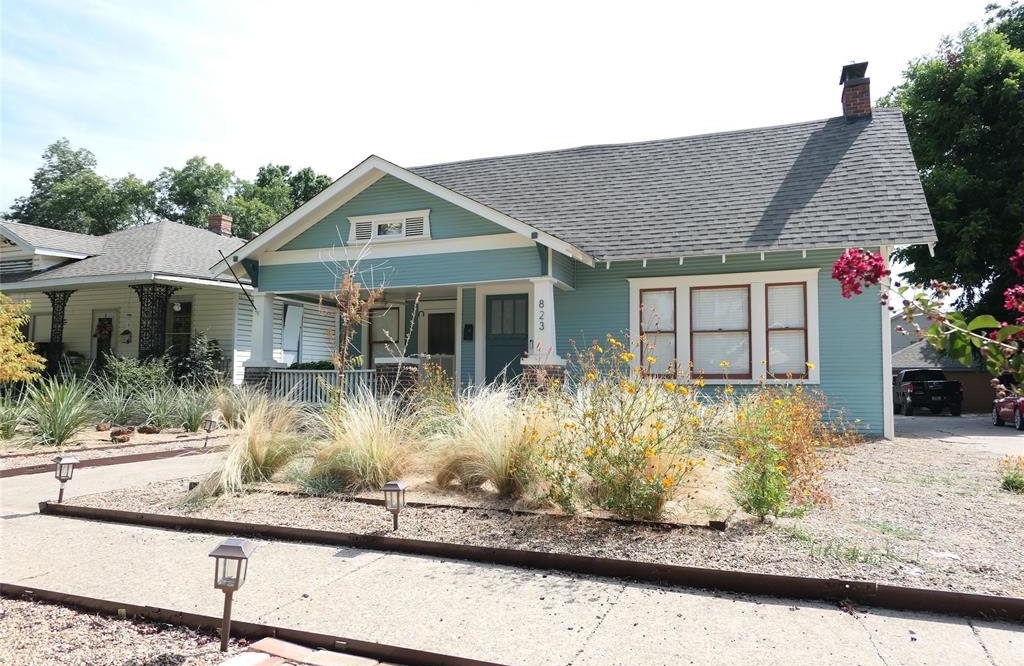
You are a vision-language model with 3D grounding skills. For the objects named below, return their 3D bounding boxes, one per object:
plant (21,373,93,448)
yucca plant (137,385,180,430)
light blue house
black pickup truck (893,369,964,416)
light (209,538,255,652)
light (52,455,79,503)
[{"bbox_3d":[-6.124,1.008,9.245,0.860,0.970,0.860,2,-4,-33],"label":"plant"},{"bbox_3d":[-6.225,1.277,12.075,0.740,0.750,0.740,2,-4,-27],"label":"yucca plant"},{"bbox_3d":[1.832,-1.736,16.196,13.100,7.400,10.300,-1,-4,23],"label":"light blue house"},{"bbox_3d":[16.746,2.276,27.870,1.960,1.860,5.500,-1,-4,23],"label":"black pickup truck"},{"bbox_3d":[-1.056,0.986,2.550,0.137,0.410,0.137,4,0,-5],"label":"light"},{"bbox_3d":[-3.470,1.133,5.274,0.139,0.345,0.139,2,-5,33],"label":"light"}]

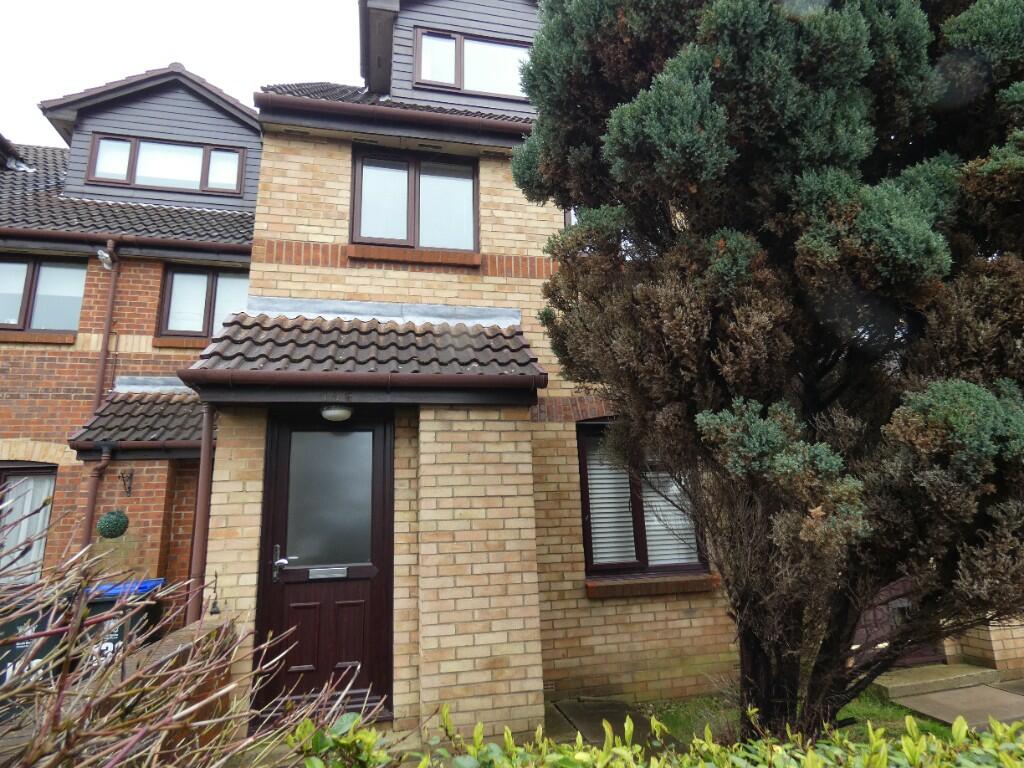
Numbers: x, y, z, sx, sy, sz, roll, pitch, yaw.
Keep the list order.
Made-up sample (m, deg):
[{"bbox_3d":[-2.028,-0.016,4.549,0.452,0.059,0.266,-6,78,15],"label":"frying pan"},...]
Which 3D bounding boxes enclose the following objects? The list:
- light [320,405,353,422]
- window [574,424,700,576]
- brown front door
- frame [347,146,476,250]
[{"bbox_3d":[-1.191,0.197,4.024,0.200,0.105,0.200,1,-14,-13],"label":"light"},{"bbox_3d":[1.158,1.029,5.358,1.186,1.358,0.080,1,-14,-13],"label":"window"},{"bbox_3d":[-1.273,1.227,4.111,0.893,2.073,0.080,1,-14,-13],"label":"brown front door"},{"bbox_3d":[-0.893,-1.728,5.557,1.185,1.034,0.080,1,-14,-13],"label":"frame"}]

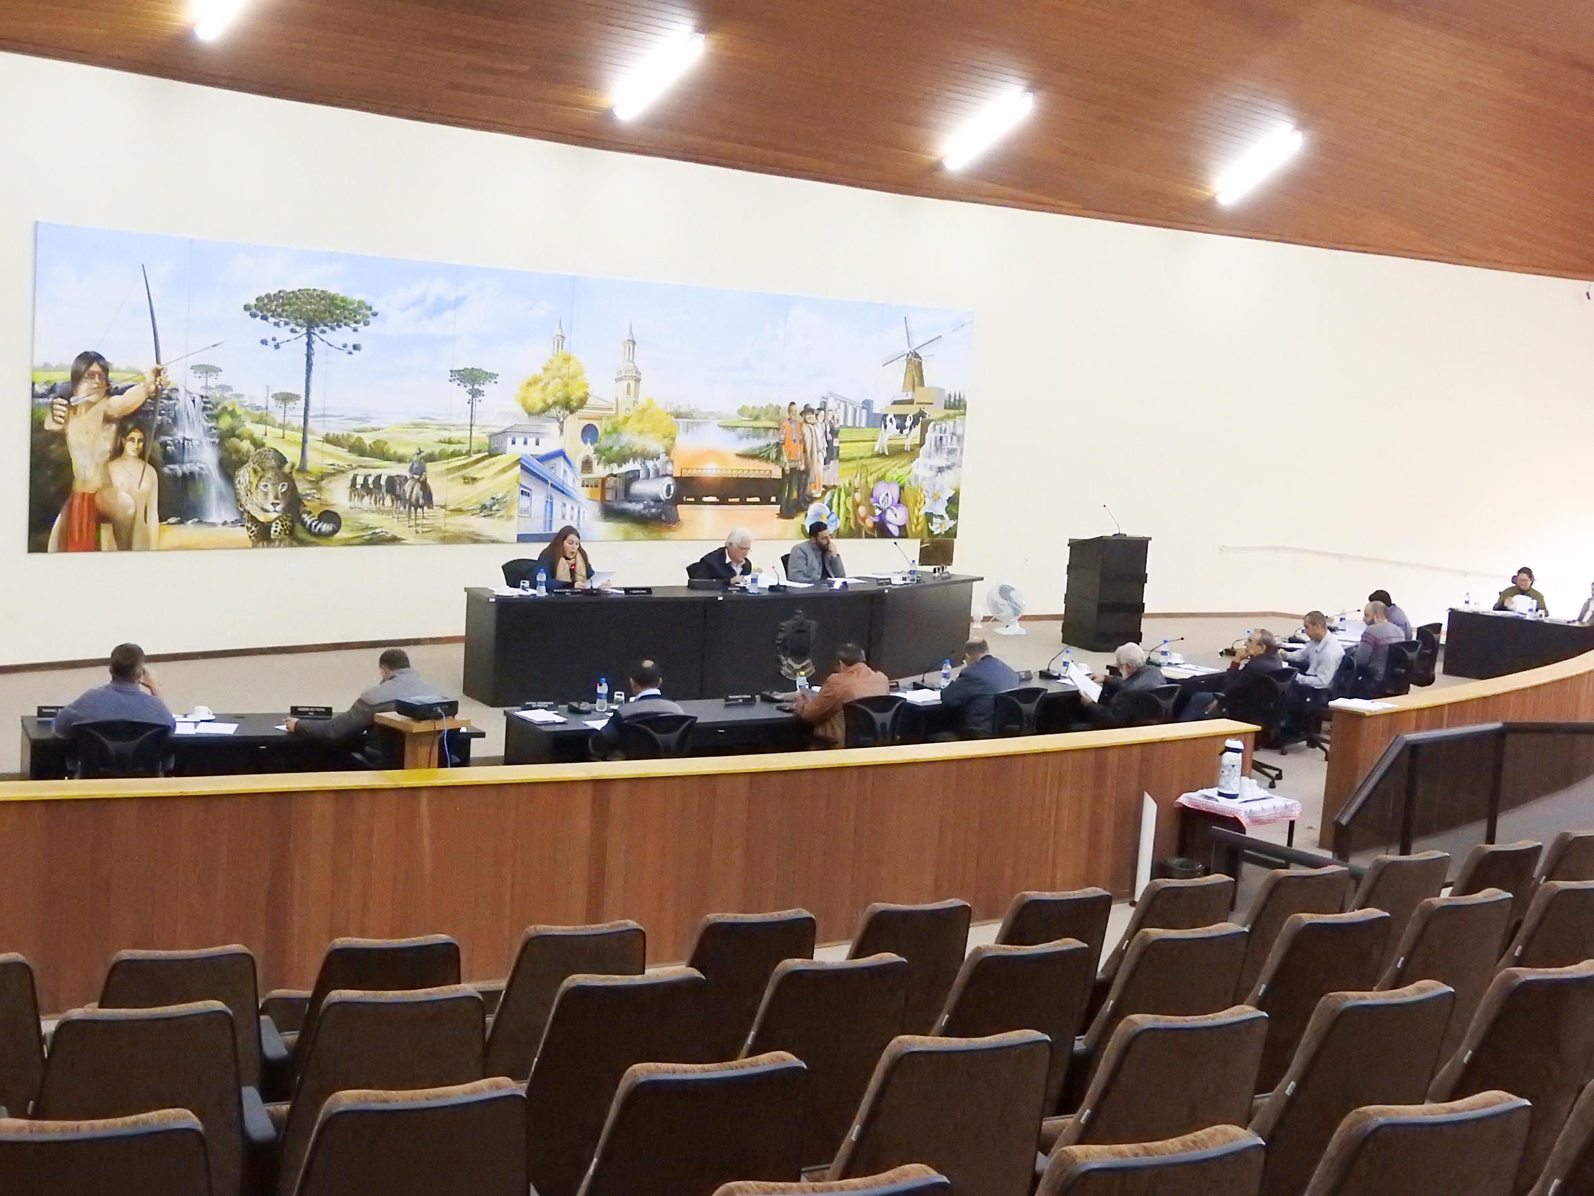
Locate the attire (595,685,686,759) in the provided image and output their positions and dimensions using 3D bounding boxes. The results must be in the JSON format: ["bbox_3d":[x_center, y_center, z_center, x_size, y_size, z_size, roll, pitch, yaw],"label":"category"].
[{"bbox_3d":[-0.869,0.766,11.452,0.540,0.620,0.500,2,6,-11],"label":"attire"}]

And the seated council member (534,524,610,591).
[{"bbox_3d":[-2.089,-0.020,18.686,0.580,1.280,0.750,-1,8,-38],"label":"seated council member"}]

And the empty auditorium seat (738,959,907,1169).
[{"bbox_3d":[-0.036,1.352,5.633,0.560,0.930,0.620,0,7,-28],"label":"empty auditorium seat"}]

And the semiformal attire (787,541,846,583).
[{"bbox_3d":[0.186,-0.252,19.583,0.540,0.620,0.450,0,7,-30],"label":"semiformal attire"}]

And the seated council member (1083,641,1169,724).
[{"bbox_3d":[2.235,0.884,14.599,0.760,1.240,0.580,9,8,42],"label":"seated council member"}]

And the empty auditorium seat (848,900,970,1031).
[{"bbox_3d":[0.234,1.403,6.935,0.560,0.930,0.620,0,7,-29],"label":"empty auditorium seat"}]

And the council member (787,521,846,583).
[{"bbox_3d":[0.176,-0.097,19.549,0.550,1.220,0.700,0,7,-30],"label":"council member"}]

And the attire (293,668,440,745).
[{"bbox_3d":[-2.206,0.689,10.648,0.720,0.620,0.550,0,7,-27],"label":"attire"}]

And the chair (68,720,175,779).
[{"bbox_3d":[-3.686,1.054,11.224,0.600,0.900,0.600,1,6,-20],"label":"chair"}]

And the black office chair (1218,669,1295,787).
[{"bbox_3d":[3.536,0.944,16.252,0.620,0.930,0.620,-2,9,-45],"label":"black office chair"}]

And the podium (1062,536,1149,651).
[{"bbox_3d":[3.394,-0.068,22.717,0.740,1.210,0.600,-1,7,-35],"label":"podium"}]

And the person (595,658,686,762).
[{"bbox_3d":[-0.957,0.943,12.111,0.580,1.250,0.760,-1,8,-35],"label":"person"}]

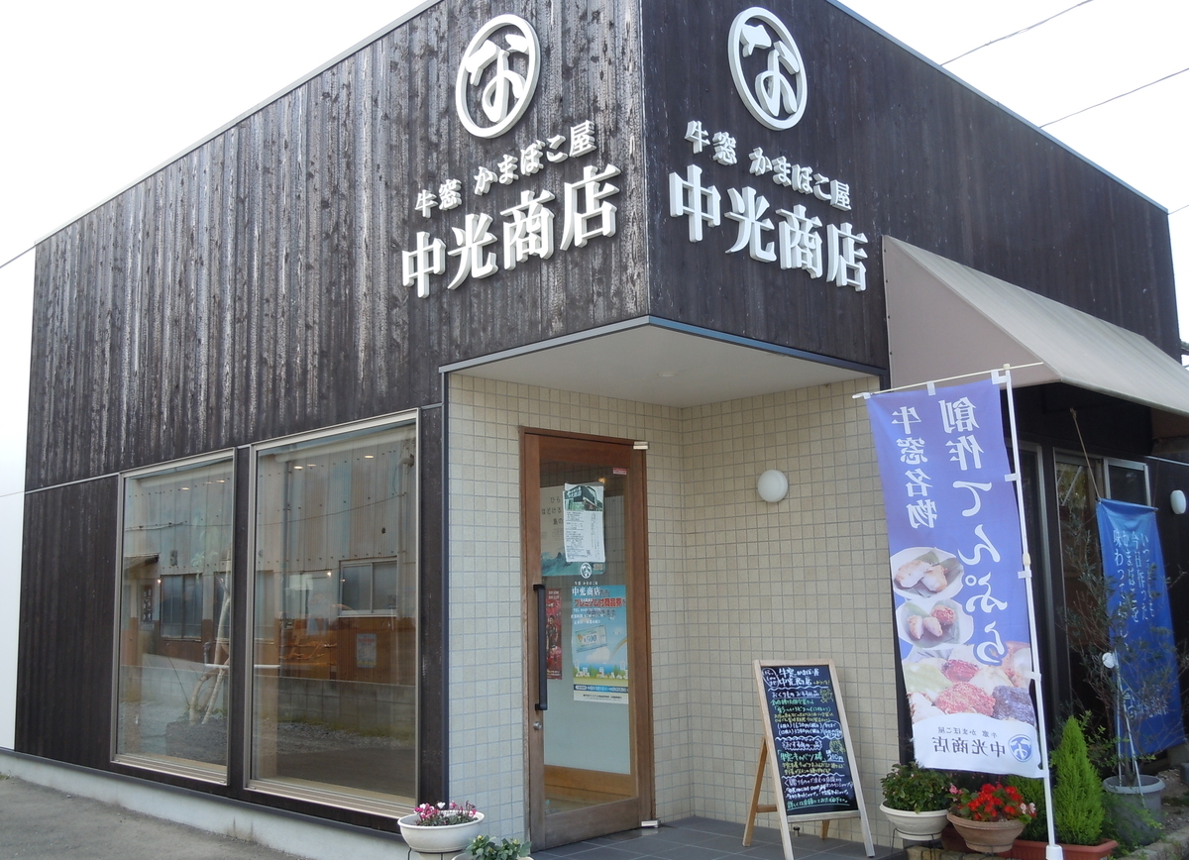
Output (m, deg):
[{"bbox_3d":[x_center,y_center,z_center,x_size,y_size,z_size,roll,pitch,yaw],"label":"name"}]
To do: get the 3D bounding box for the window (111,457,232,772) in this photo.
[{"bbox_3d":[-2.806,1.218,7.490,1.690,2.030,0.100,-9,-11,44],"label":"window"}]

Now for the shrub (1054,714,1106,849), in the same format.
[{"bbox_3d":[2.252,1.631,5.280,0.230,0.580,0.230,-9,-11,44],"label":"shrub"}]

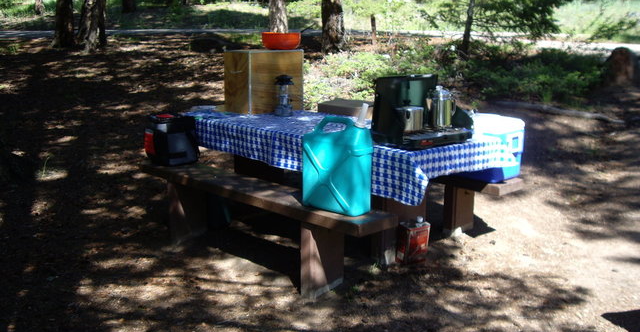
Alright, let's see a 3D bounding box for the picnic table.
[{"bbox_3d":[0.035,0.116,4.750,0.850,0.792,2.102,-10,15,-43],"label":"picnic table"}]

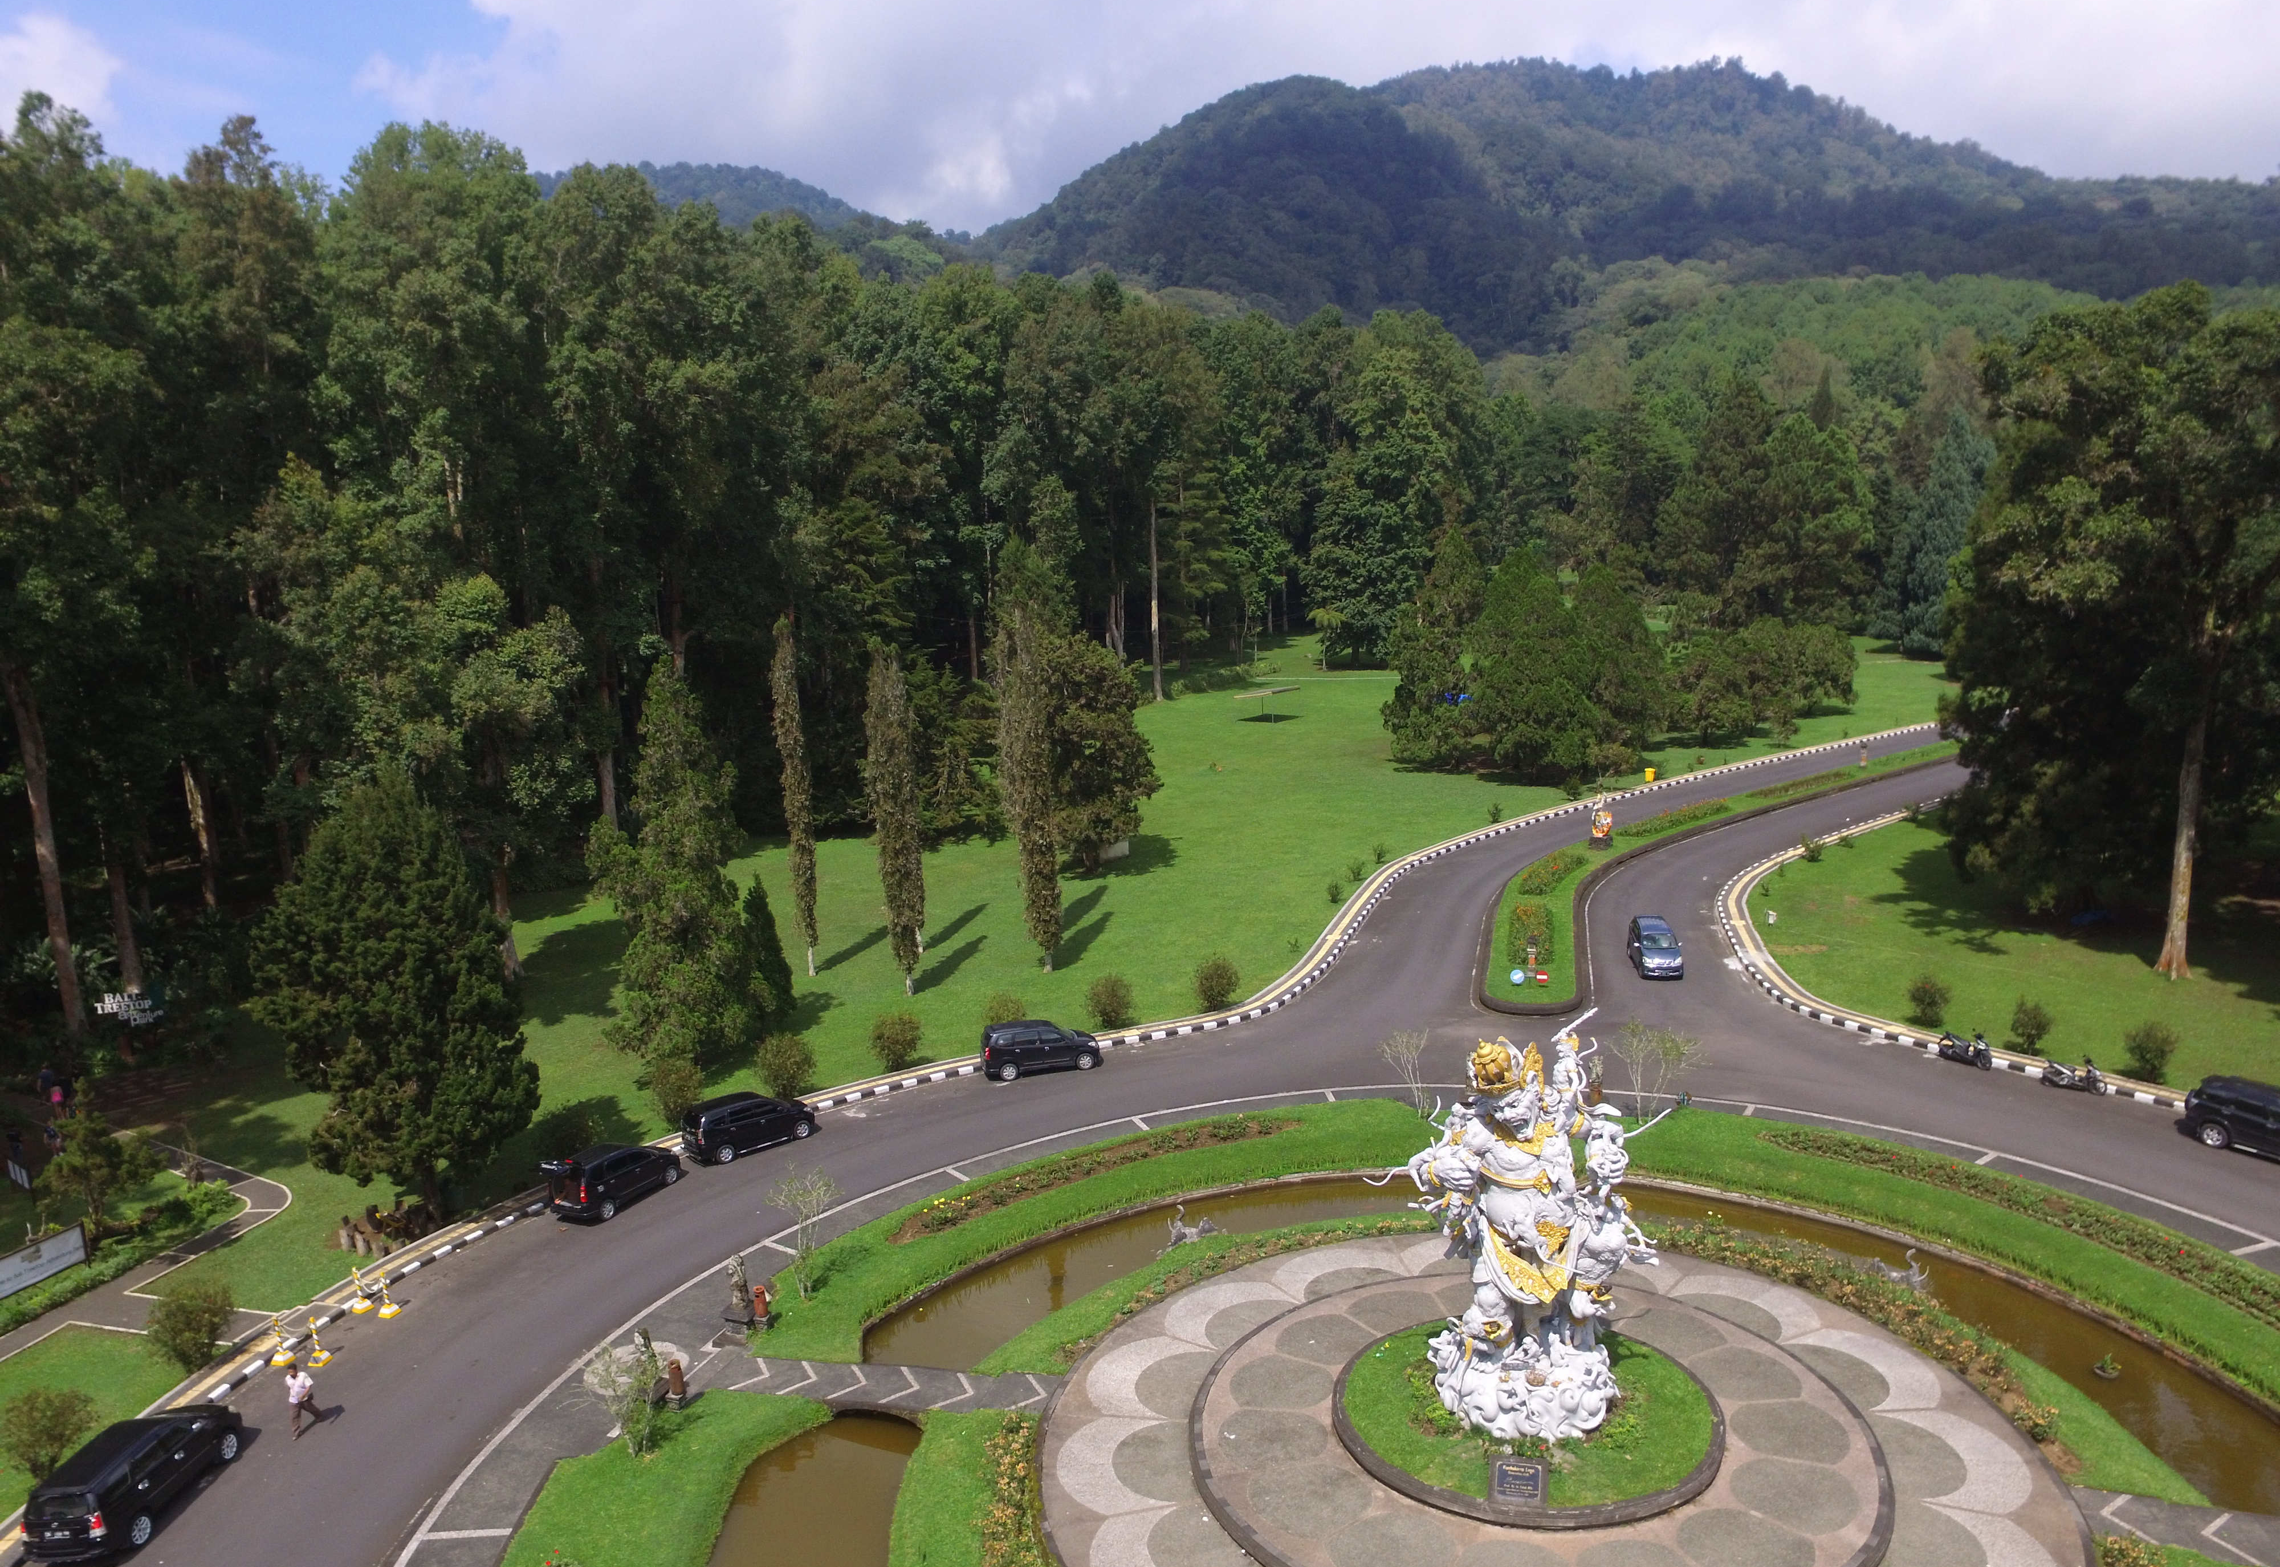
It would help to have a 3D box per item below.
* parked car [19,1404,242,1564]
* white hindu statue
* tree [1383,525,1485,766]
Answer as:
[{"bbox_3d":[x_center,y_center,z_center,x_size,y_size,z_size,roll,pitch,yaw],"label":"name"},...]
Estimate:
[{"bbox_3d":[-22.050,15.120,29.200,1.770,1.750,4.570,-3,8,1],"label":"parked car"},{"bbox_3d":[7.624,8.501,26.057,5.000,7.800,3.900,-2,8,9],"label":"white hindu statue"},{"bbox_3d":[21.767,-10.357,97.796,7.600,17.300,7.600,-2,8,12],"label":"tree"}]

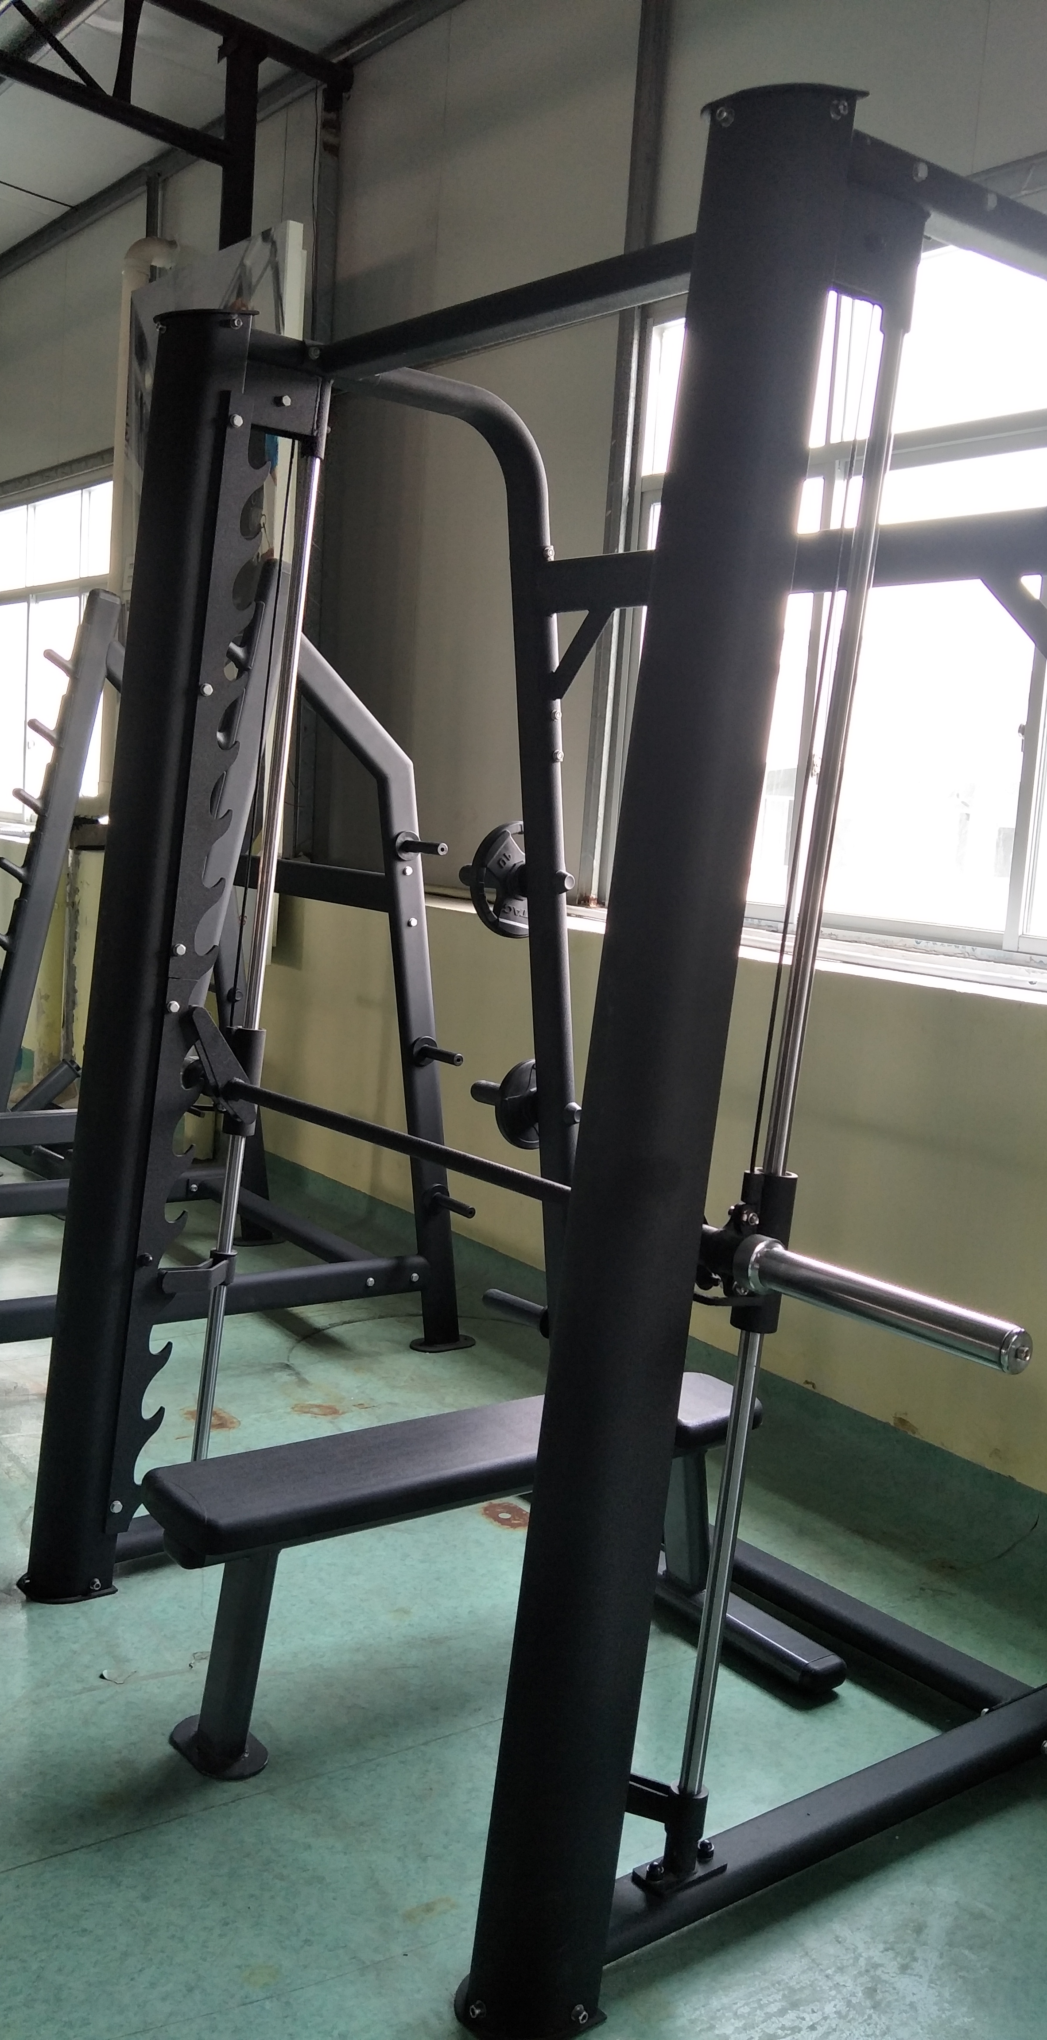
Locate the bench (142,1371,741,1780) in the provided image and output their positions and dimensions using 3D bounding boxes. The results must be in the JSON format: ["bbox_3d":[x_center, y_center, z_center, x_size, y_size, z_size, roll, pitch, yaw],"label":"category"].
[{"bbox_3d":[-0.065,0.912,2.409,1.100,0.430,0.560,-1,8,-35],"label":"bench"}]

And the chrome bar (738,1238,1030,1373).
[{"bbox_3d":[0.393,0.317,1.593,0.349,0.068,0.068,13,11,43],"label":"chrome bar"}]

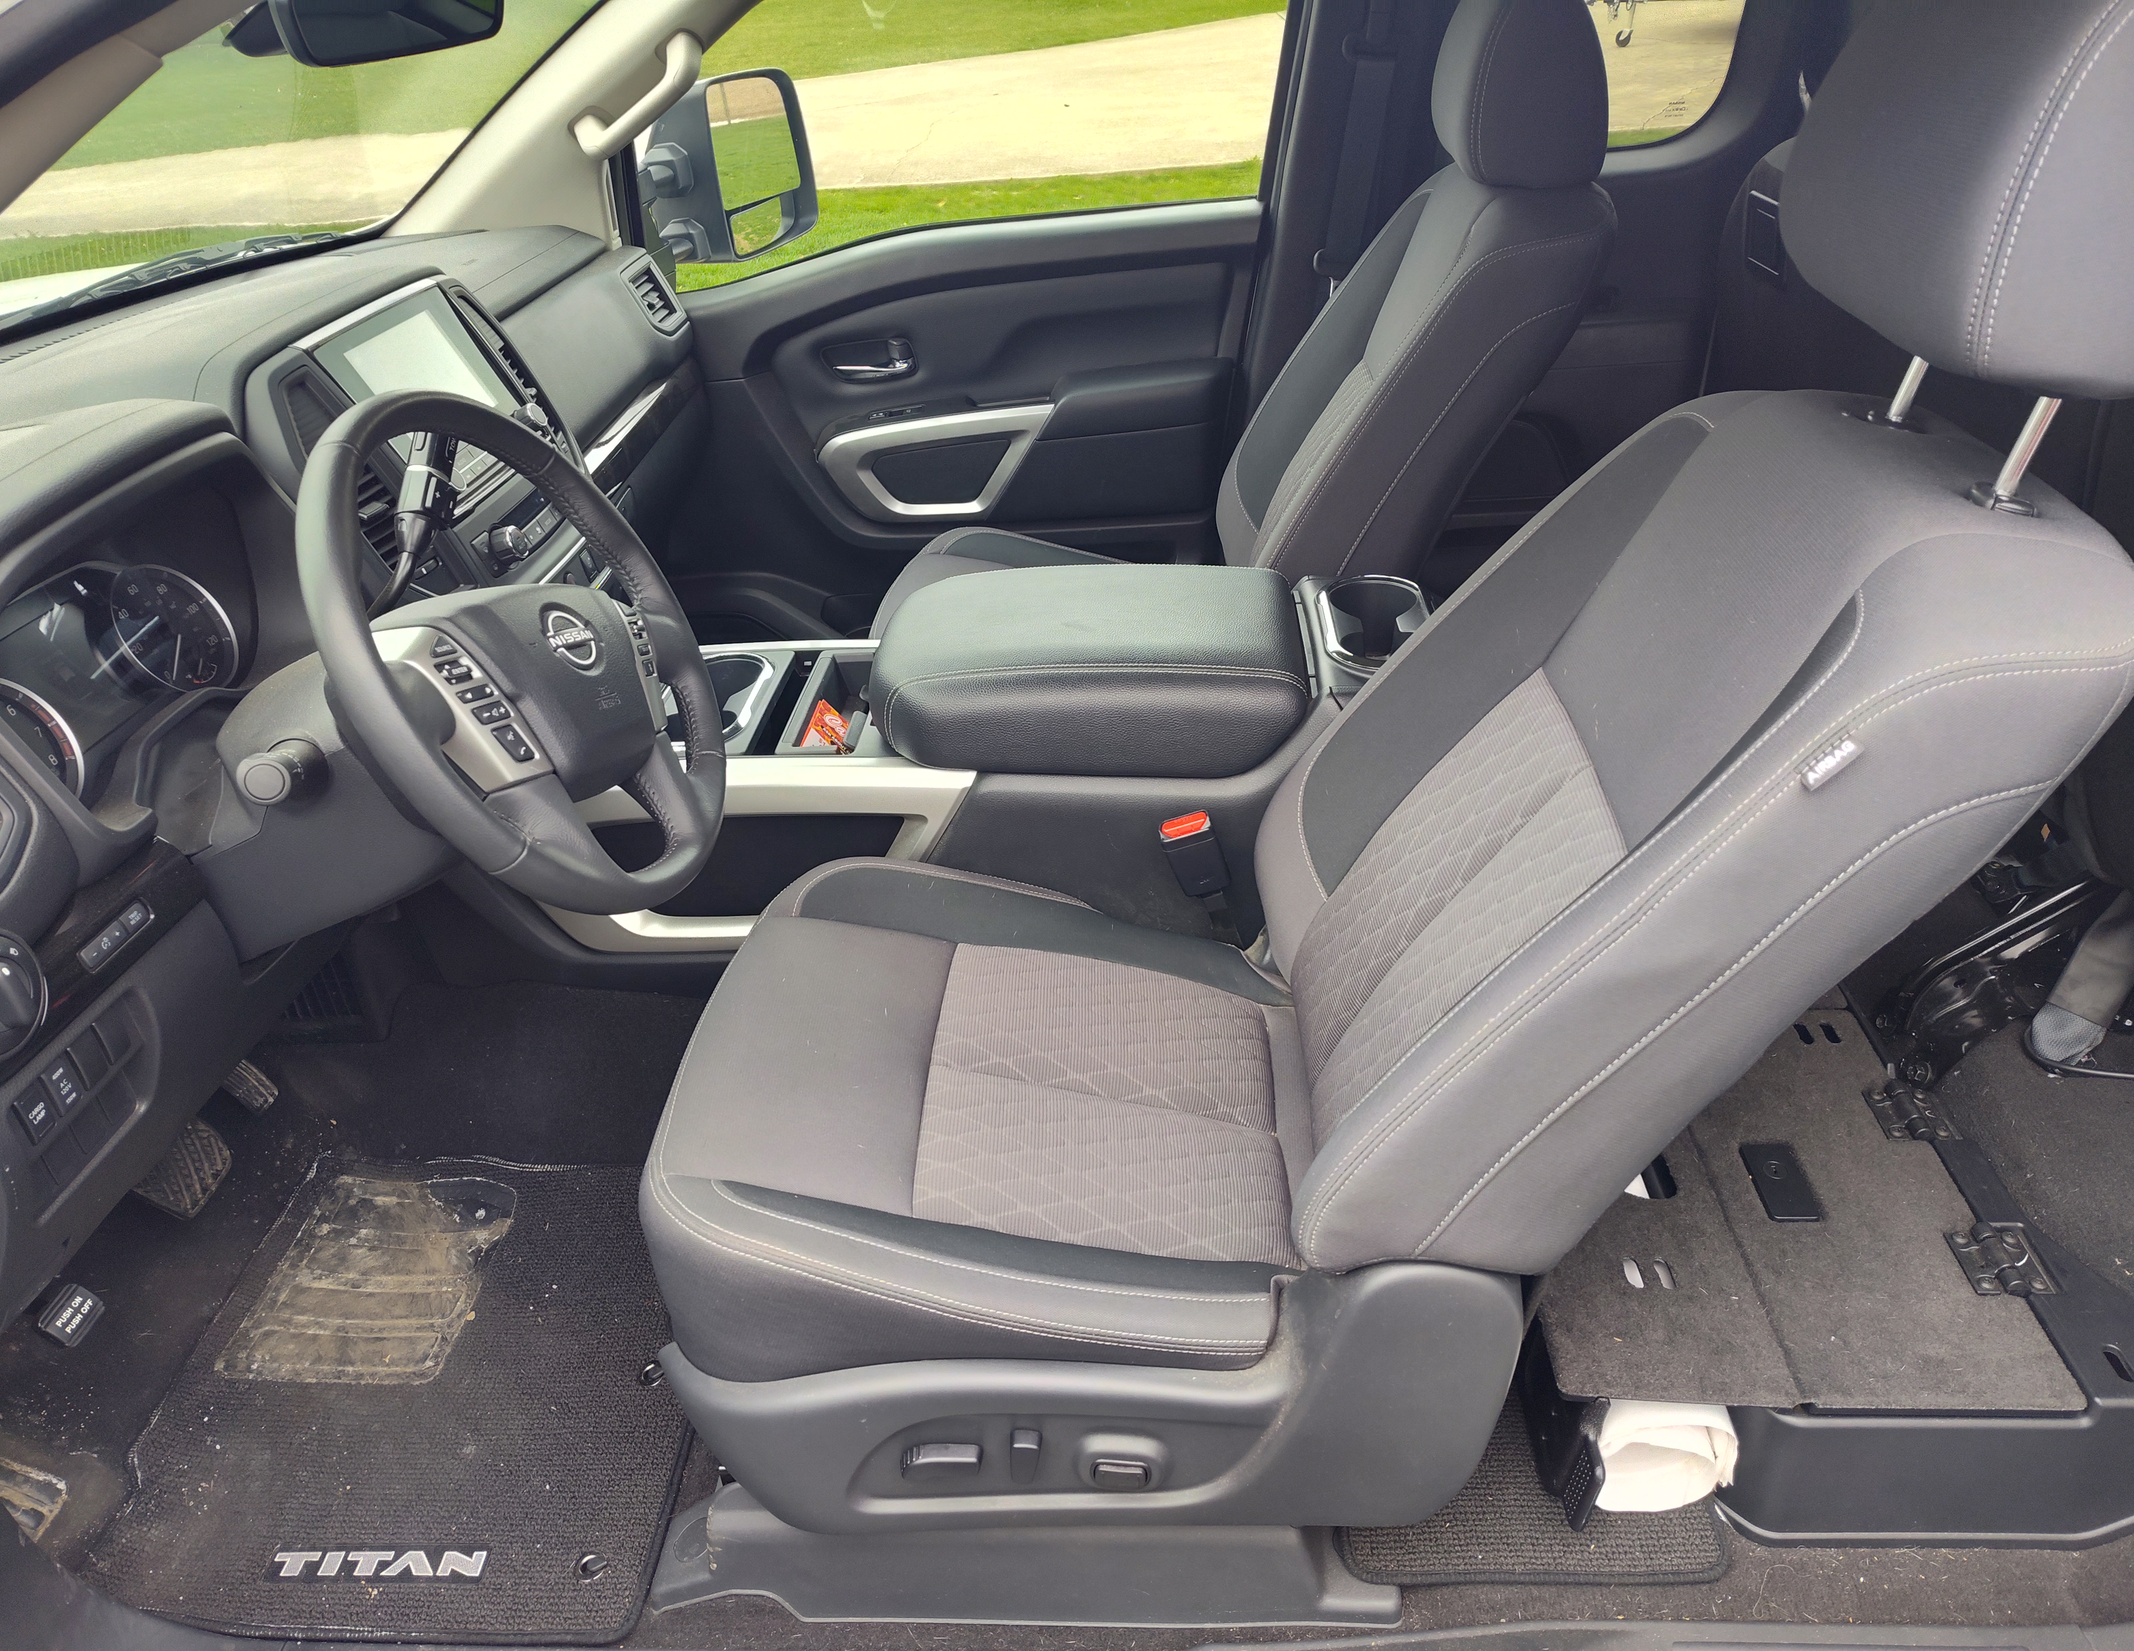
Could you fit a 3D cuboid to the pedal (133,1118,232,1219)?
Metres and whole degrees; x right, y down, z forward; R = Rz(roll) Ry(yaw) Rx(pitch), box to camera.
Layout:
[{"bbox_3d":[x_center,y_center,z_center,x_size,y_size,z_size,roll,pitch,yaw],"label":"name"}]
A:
[{"bbox_3d":[-0.805,0.306,1.320,0.030,0.066,0.098,-38,23,24],"label":"pedal"}]

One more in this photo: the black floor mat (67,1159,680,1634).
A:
[{"bbox_3d":[-0.560,0.487,1.329,0.500,0.025,0.510,-1,32,4],"label":"black floor mat"}]

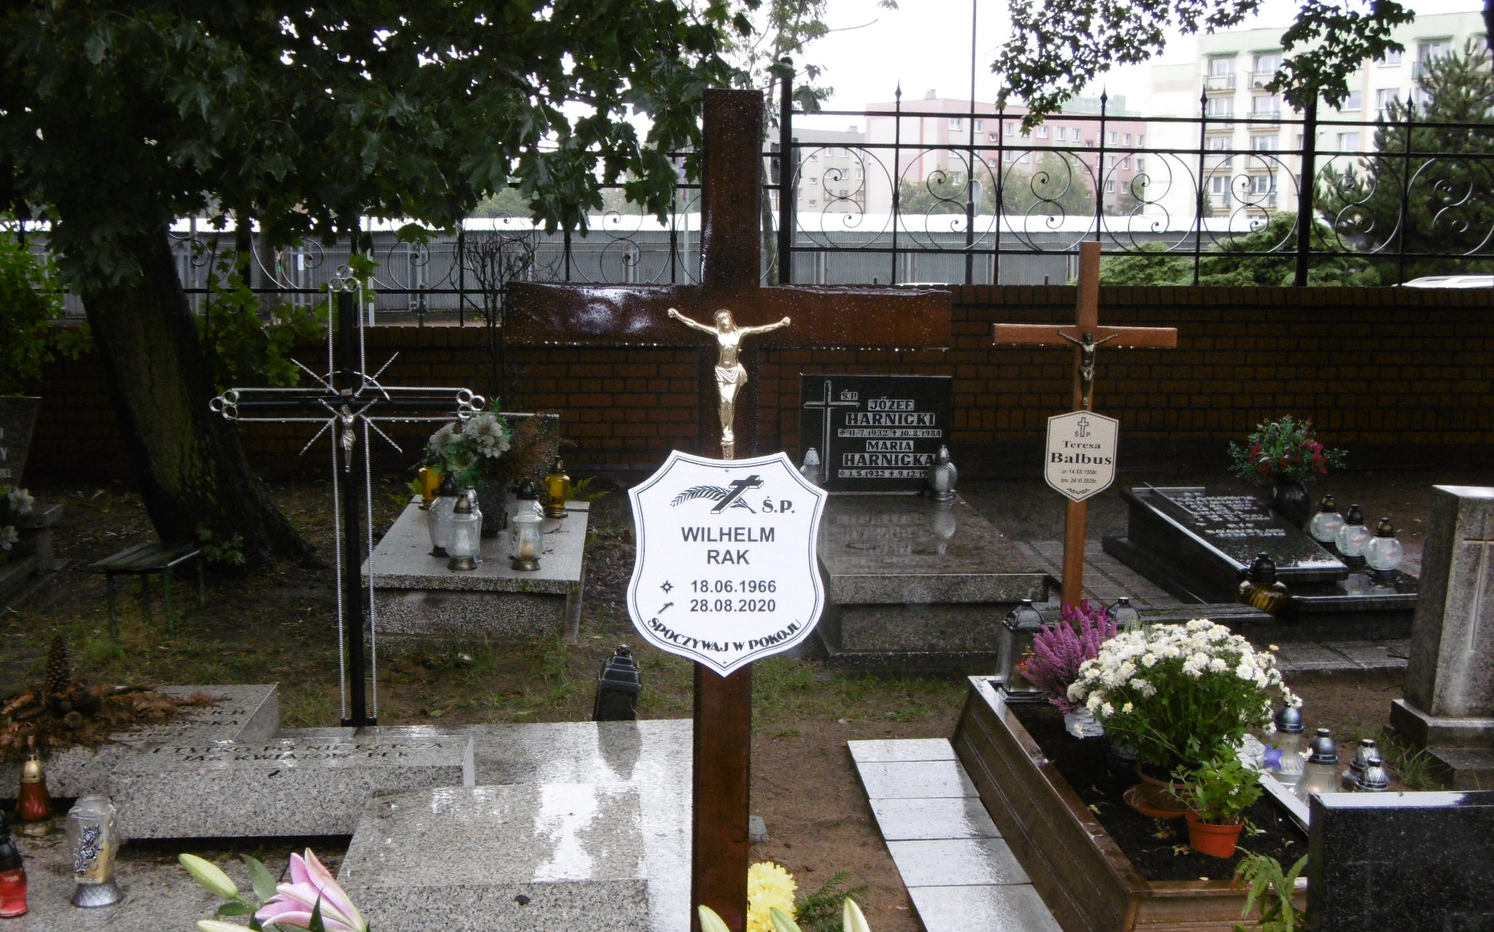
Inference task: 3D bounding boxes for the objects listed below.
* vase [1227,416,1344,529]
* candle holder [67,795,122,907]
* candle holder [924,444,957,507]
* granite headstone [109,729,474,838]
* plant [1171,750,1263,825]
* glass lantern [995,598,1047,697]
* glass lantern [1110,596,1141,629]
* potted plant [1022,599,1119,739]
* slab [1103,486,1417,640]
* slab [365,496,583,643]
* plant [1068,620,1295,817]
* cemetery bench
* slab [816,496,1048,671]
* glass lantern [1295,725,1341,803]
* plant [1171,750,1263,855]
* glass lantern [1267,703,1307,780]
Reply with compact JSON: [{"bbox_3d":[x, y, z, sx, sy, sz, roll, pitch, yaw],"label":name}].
[{"bbox_3d":[2.343,0.044,8.024,0.500,0.490,0.420,0,9,-5],"label":"vase"},{"bbox_3d":[-1.346,0.789,3.832,0.108,0.214,0.108,0,8,-4],"label":"candle holder"},{"bbox_3d":[0.828,0.030,7.812,0.130,0.239,0.130,0,8,-4],"label":"candle holder"},{"bbox_3d":[-1.063,0.764,4.395,0.810,0.170,0.240,0,9,-5],"label":"granite headstone"},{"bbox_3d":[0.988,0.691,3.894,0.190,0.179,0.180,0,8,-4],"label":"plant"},{"bbox_3d":[0.760,0.494,5.042,0.138,0.267,0.138,0,8,-4],"label":"glass lantern"},{"bbox_3d":[1.021,0.488,5.069,0.138,0.267,0.138,0,8,-4],"label":"glass lantern"},{"bbox_3d":[0.891,0.544,5.097,0.260,0.350,0.250,0,9,-5],"label":"potted plant"},{"bbox_3d":[2.108,0.360,7.465,0.930,0.340,1.440,0,9,-5],"label":"slab"},{"bbox_3d":[-1.010,0.393,7.251,0.780,0.250,1.600,1,9,-2],"label":"slab"},{"bbox_3d":[0.982,0.559,4.200,0.510,0.410,0.480,0,8,-4],"label":"plant"},{"bbox_3d":[-2.255,0.456,6.963,0.290,0.265,0.440,1,8,4],"label":"cemetery bench"},{"bbox_3d":[0.590,0.406,7.155,0.735,0.328,1.790,0,8,-4],"label":"slab"},{"bbox_3d":[1.522,0.808,4.927,0.120,0.220,0.120,0,9,-5],"label":"glass lantern"},{"bbox_3d":[1.058,0.751,4.178,0.205,0.240,0.200,0,9,-5],"label":"plant"},{"bbox_3d":[1.524,0.765,5.204,0.115,0.220,0.115,0,9,-5],"label":"glass lantern"}]

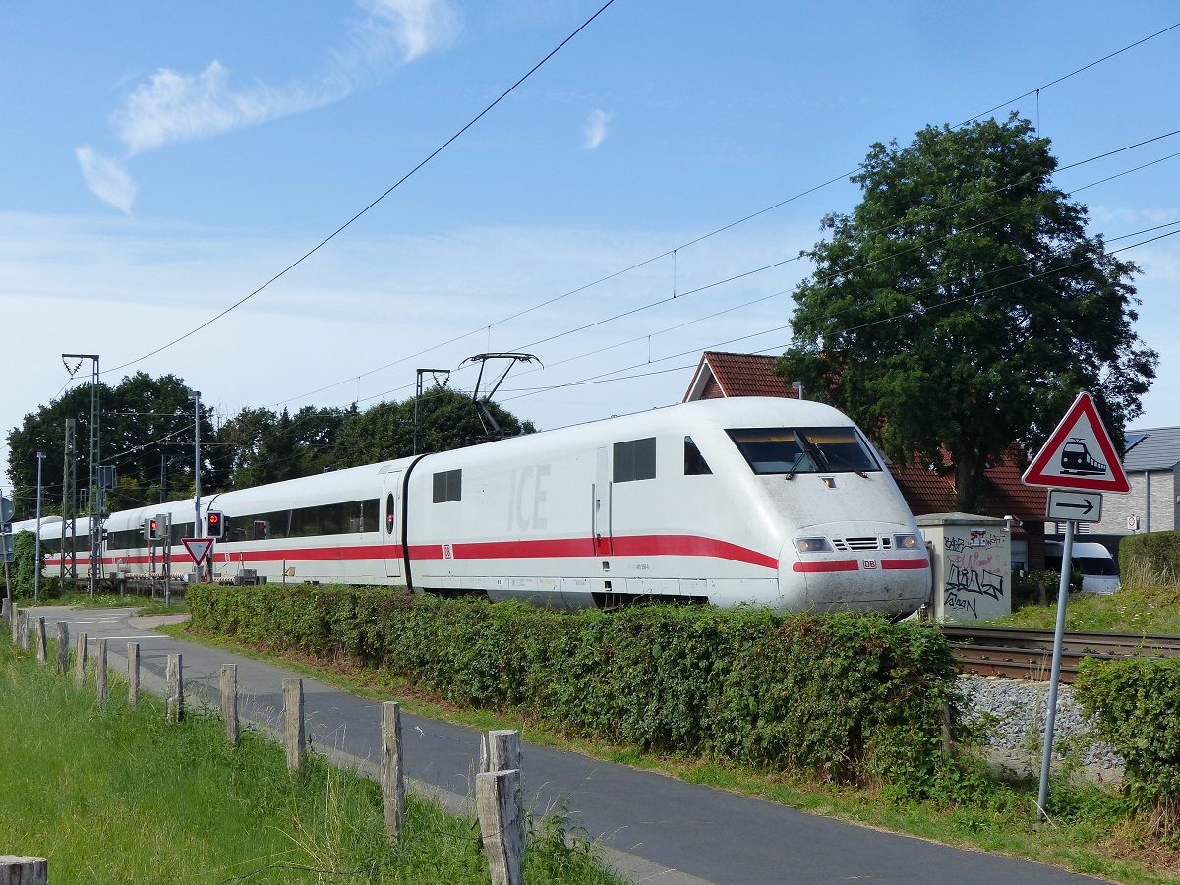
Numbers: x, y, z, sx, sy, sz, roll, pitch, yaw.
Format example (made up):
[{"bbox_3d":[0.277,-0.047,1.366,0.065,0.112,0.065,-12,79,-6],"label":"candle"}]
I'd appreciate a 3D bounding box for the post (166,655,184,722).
[{"bbox_3d":[-5.215,3.104,26.100,0.155,0.913,0.155,1,-4,-20],"label":"post"}]

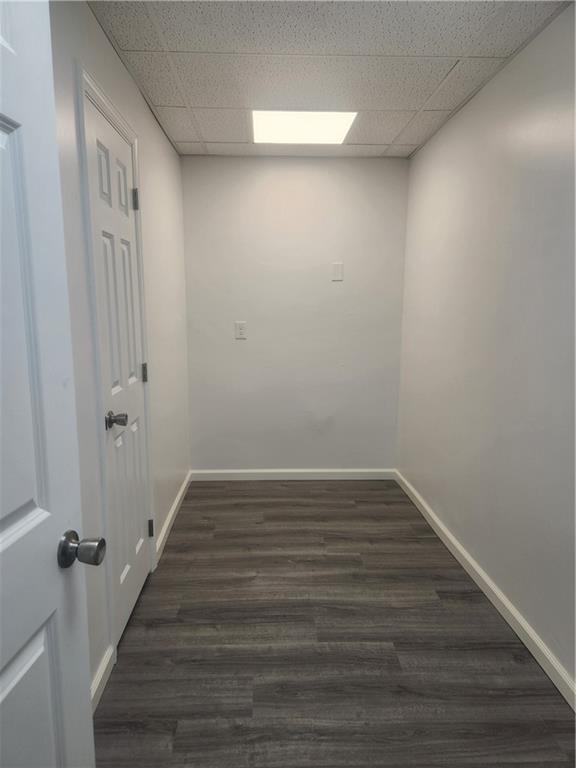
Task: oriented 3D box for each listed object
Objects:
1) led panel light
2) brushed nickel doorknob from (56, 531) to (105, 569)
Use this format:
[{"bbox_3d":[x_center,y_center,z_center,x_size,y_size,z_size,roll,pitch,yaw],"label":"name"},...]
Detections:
[{"bbox_3d":[0.083,-1.523,3.024,0.595,0.025,0.595,0,9,-3],"label":"led panel light"},{"bbox_3d":[-0.381,0.311,0.952,0.064,0.065,0.065,1,9,5],"label":"brushed nickel doorknob"}]

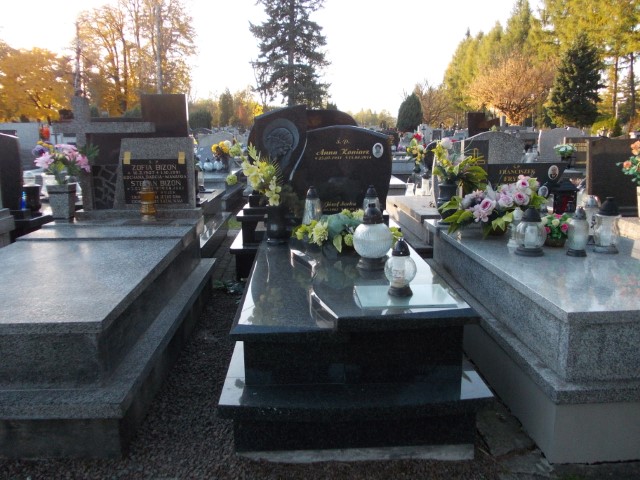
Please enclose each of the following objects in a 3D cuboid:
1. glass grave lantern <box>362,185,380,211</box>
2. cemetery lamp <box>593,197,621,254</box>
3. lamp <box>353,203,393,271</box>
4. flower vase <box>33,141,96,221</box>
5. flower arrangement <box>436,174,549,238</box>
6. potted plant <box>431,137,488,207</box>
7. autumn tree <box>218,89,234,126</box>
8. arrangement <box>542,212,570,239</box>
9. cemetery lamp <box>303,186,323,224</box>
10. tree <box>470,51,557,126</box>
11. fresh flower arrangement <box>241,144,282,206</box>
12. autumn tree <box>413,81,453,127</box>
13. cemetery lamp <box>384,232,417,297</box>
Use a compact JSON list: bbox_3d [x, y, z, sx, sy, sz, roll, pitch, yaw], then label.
[{"bbox_3d":[0.397,-0.237,3.973,0.157,0.370,0.157,-1,12,-2],"label":"glass grave lantern"},{"bbox_3d":[1.499,-0.084,2.692,0.145,0.295,0.145,-1,13,-4],"label":"cemetery lamp"},{"bbox_3d":[0.263,-0.027,2.577,0.190,0.330,0.190,-1,13,-3],"label":"lamp"},{"bbox_3d":[-1.808,-0.421,3.664,0.420,0.530,0.340,-1,13,-2],"label":"flower vase"},{"bbox_3d":[1.087,-0.204,3.244,0.620,0.360,0.360,-1,13,-4],"label":"flower arrangement"},{"bbox_3d":[1.100,-0.478,4.080,0.457,0.663,0.360,-1,12,-2],"label":"potted plant"},{"bbox_3d":[-9.573,-13.157,53.005,1.700,4.800,1.700,-1,13,-3],"label":"autumn tree"},{"bbox_3d":[1.325,-0.060,2.885,0.160,0.170,0.150,-1,13,-4],"label":"arrangement"},{"bbox_3d":[-0.053,-0.214,3.523,0.120,0.290,0.120,-1,13,-3],"label":"cemetery lamp"},{"bbox_3d":[13.774,-10.193,37.236,6.186,6.258,6.186,-1,12,-2],"label":"tree"},{"bbox_3d":[-0.368,-0.406,3.255,0.280,0.380,0.260,-1,13,-3],"label":"fresh flower arrangement"},{"bbox_3d":[10.657,-12.504,49.039,3.900,5.400,3.900,-1,13,-3],"label":"autumn tree"},{"bbox_3d":[0.336,0.100,2.140,0.130,0.250,0.130,-1,13,-3],"label":"cemetery lamp"}]

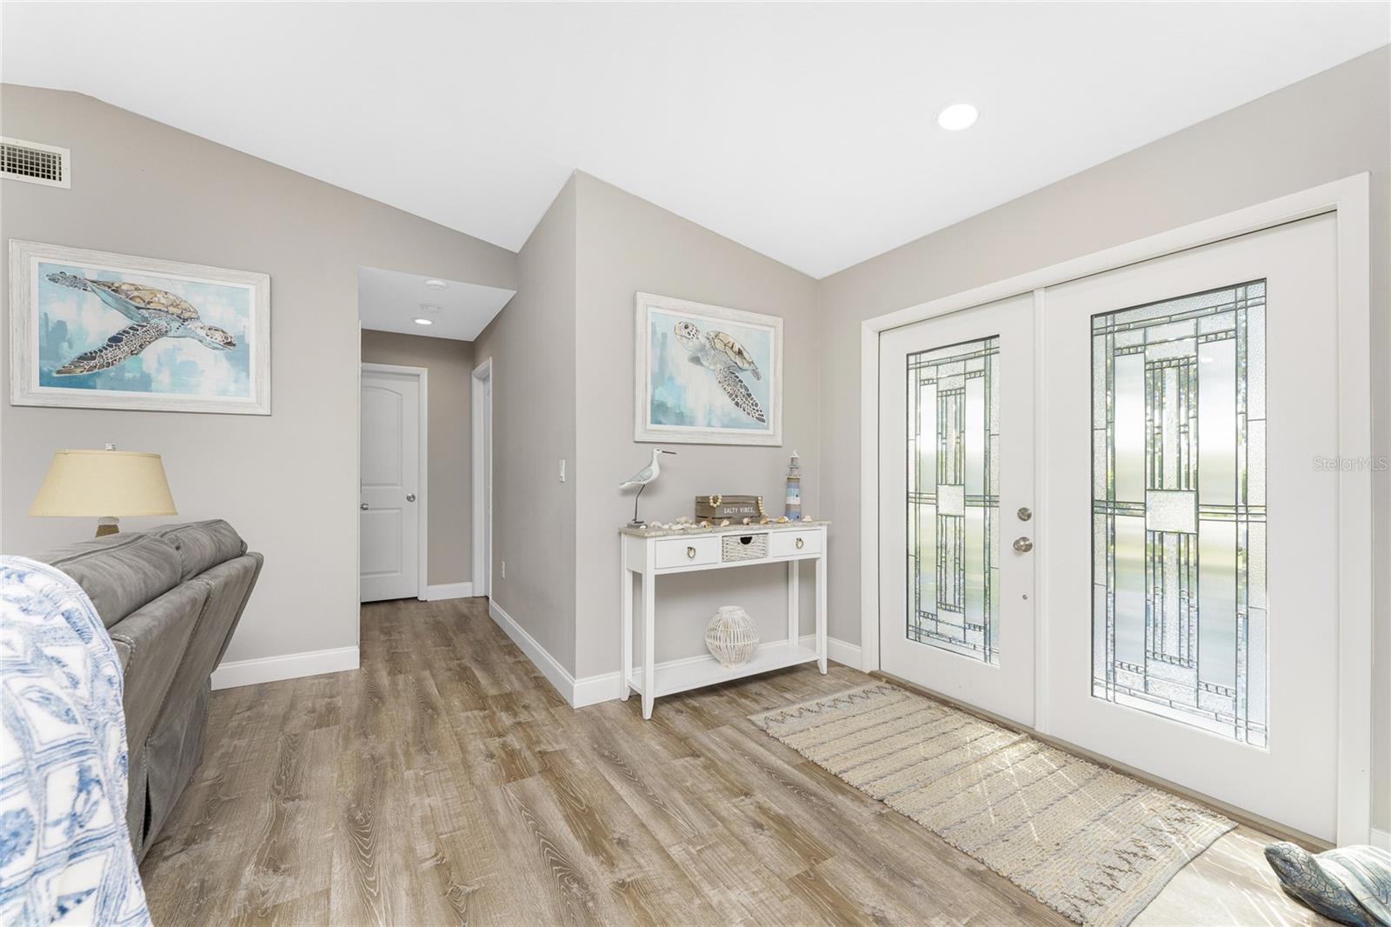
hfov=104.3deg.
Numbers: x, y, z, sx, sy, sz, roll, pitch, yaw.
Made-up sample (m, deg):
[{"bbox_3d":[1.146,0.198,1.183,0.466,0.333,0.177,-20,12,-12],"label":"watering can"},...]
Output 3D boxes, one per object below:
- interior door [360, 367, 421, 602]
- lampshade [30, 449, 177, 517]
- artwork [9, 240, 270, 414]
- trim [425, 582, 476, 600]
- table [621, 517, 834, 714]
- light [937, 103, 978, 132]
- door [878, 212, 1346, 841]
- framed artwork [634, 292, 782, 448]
[{"bbox_3d":[-2.855,0.218,4.754,0.790,2.040,0.050,0,0,-30],"label":"interior door"},{"bbox_3d":[-2.695,0.086,2.484,0.457,0.292,0.457,0,0,-30],"label":"lampshade"},{"bbox_3d":[-2.868,-0.677,2.852,1.000,0.800,0.040,0,0,-30],"label":"artwork"},{"bbox_3d":[-2.290,1.196,5.055,0.390,0.133,0.018,0,0,-30],"label":"trim"},{"bbox_3d":[0.197,0.800,3.045,1.200,0.907,0.333,0,0,-30],"label":"table"},{"bbox_3d":[1.024,-1.353,2.110,0.160,0.025,0.160,11,-7,-32],"label":"light"},{"bbox_3d":[1.597,0.212,2.496,0.060,2.040,1.800,0,0,-32],"label":"door"},{"bbox_3d":[0.120,-0.522,3.188,1.010,0.810,0.040,0,0,-30],"label":"framed artwork"}]

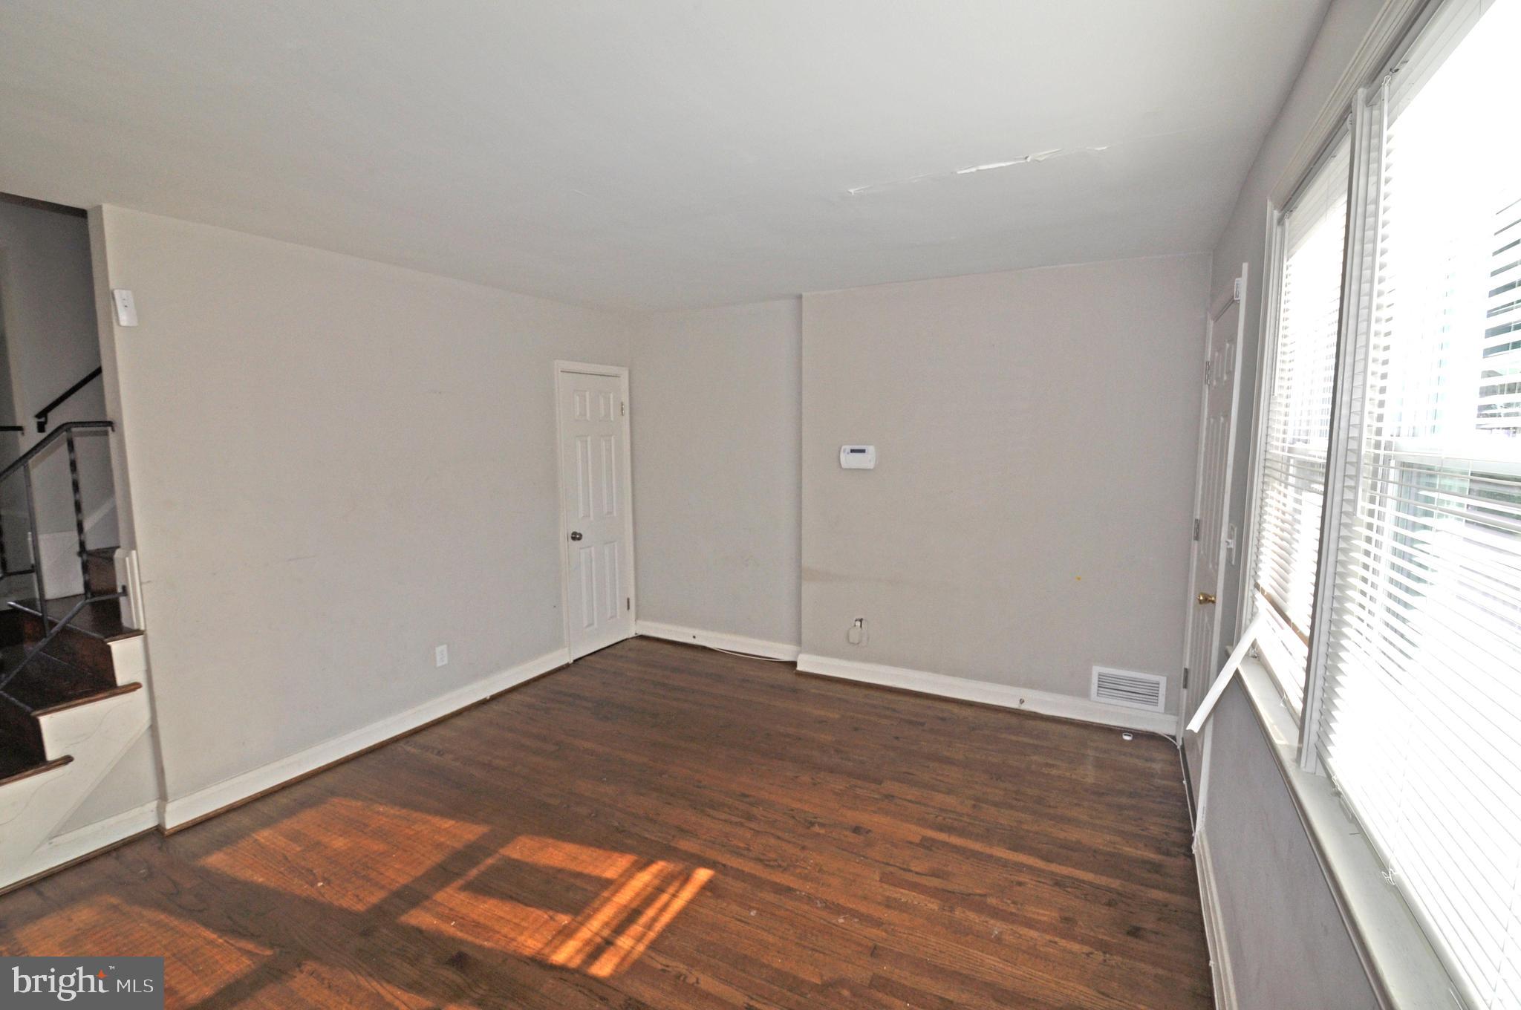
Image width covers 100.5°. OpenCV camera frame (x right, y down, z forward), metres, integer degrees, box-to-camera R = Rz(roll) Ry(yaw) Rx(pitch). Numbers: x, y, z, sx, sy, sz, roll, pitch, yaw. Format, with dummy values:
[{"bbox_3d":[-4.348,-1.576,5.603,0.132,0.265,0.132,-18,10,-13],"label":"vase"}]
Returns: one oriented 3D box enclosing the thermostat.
[{"bbox_3d":[0.590,-0.289,3.864,0.220,0.145,0.032,3,7,25],"label":"thermostat"}]

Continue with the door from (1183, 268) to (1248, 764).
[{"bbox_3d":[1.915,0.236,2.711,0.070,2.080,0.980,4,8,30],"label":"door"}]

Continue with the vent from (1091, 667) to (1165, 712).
[{"bbox_3d":[1.964,0.986,3.381,0.343,0.197,0.020,3,7,25],"label":"vent"}]

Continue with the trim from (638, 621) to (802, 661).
[{"bbox_3d":[-0.353,1.016,4.738,1.390,0.117,0.020,3,7,25],"label":"trim"}]

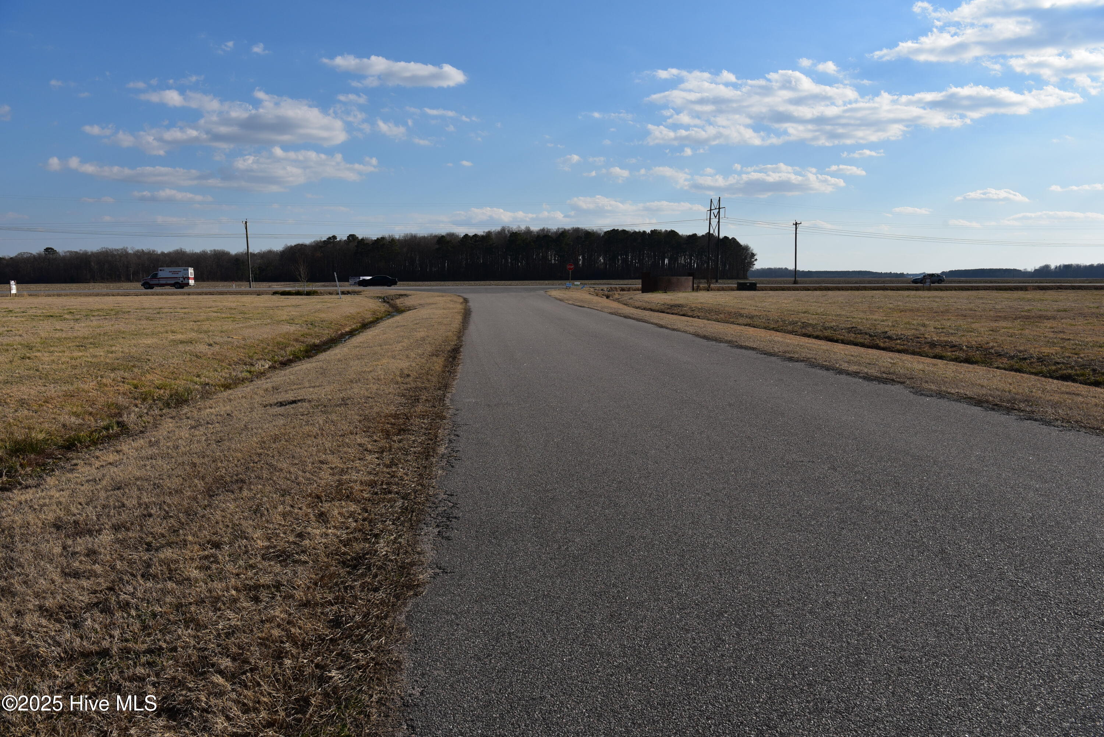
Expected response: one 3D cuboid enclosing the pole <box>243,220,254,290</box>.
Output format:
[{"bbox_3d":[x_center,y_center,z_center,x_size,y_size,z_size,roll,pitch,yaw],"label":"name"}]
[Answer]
[{"bbox_3d":[-40.048,-15.037,113.000,0.350,9.170,2.200,-1,6,-7],"label":"pole"}]

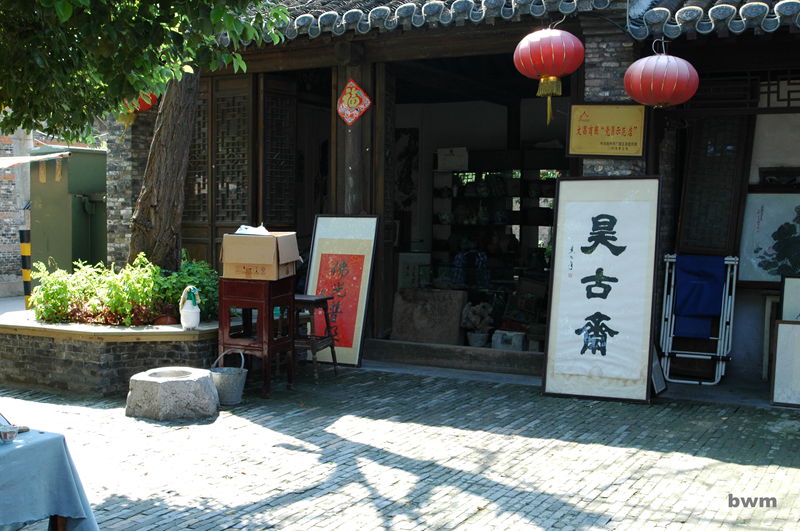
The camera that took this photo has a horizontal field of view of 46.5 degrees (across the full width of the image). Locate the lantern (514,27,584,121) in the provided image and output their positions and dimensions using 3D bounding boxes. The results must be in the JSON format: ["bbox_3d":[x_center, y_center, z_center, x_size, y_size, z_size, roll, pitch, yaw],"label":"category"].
[{"bbox_3d":[1.306,-1.653,8.201,0.640,0.860,0.640,2,2,25],"label":"lantern"}]

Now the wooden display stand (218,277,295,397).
[{"bbox_3d":[-1.279,0.638,8.471,0.490,1.020,0.500,2,2,20],"label":"wooden display stand"}]

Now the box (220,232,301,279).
[{"bbox_3d":[-1.146,-0.072,7.686,0.520,0.355,0.400,1,3,17],"label":"box"}]

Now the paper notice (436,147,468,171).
[{"bbox_3d":[0.720,-1.446,12.668,0.440,0.300,0.030,2,4,27],"label":"paper notice"}]

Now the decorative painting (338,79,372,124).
[{"bbox_3d":[-0.479,-1.726,9.839,0.420,0.490,0.060,2,2,25],"label":"decorative painting"}]

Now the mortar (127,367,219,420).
[{"bbox_3d":[-1.807,1.033,7.488,0.740,0.280,0.700,2,2,25],"label":"mortar"}]

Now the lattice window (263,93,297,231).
[{"bbox_3d":[-1.259,-1.115,9.872,0.410,1.400,0.050,-2,4,-38],"label":"lattice window"}]

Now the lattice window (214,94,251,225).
[{"bbox_3d":[-1.925,-1.238,10.699,0.500,1.490,0.060,2,2,25],"label":"lattice window"}]

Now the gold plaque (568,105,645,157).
[{"bbox_3d":[1.662,-1.086,7.500,0.630,0.420,0.040,5,12,27],"label":"gold plaque"}]

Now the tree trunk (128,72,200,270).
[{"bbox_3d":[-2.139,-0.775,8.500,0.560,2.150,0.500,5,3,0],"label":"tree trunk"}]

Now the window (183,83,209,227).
[{"bbox_3d":[-2.418,-1.277,10.933,0.450,1.540,0.060,2,2,25],"label":"window"}]

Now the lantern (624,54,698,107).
[{"bbox_3d":[1.922,-1.360,6.850,0.550,0.385,0.550,0,3,0],"label":"lantern"}]

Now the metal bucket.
[{"bbox_3d":[-1.319,0.864,7.206,0.290,0.405,0.290,0,3,0],"label":"metal bucket"}]

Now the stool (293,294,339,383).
[{"bbox_3d":[-0.824,0.637,8.283,0.410,0.740,0.430,1,3,20],"label":"stool"}]

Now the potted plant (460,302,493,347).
[{"bbox_3d":[0.887,0.689,10.792,0.340,0.520,0.330,1,2,0],"label":"potted plant"}]

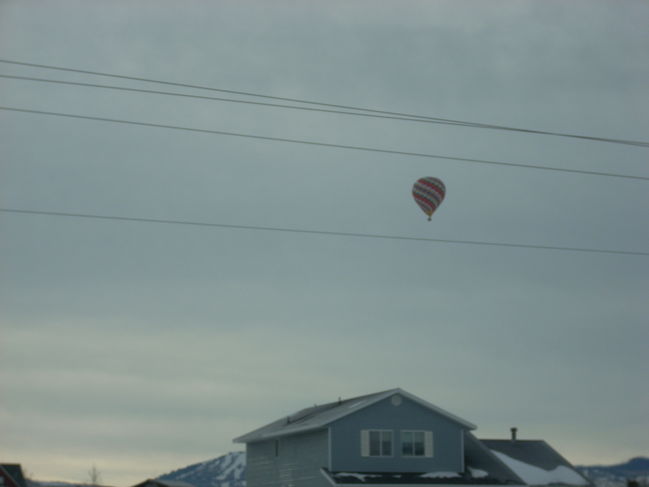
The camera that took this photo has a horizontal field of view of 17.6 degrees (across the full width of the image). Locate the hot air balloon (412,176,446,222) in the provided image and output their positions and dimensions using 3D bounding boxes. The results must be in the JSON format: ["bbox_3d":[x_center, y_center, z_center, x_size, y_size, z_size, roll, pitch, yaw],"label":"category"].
[{"bbox_3d":[51.946,-21.887,1040.000,16.490,22.185,16.490,0,-7,0],"label":"hot air balloon"}]

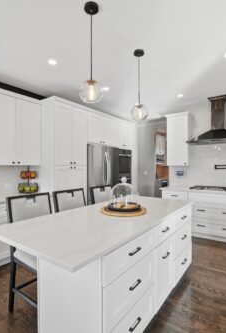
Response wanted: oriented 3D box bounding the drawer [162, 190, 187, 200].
[{"bbox_3d":[1.384,0.610,3.918,0.460,0.180,0.400,0,0,33],"label":"drawer"}]

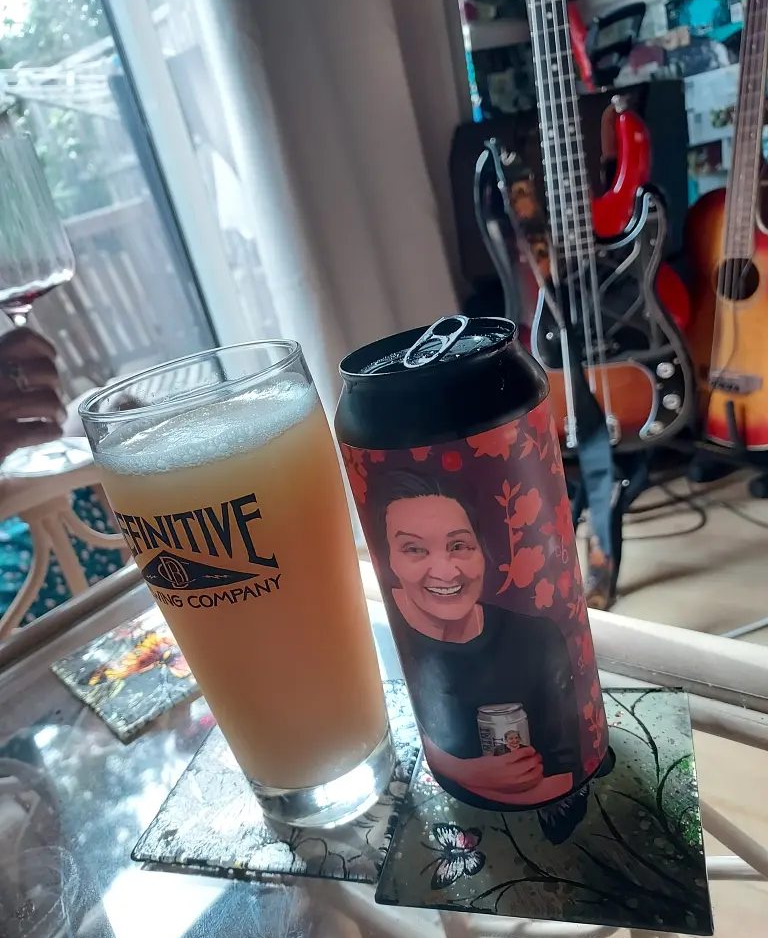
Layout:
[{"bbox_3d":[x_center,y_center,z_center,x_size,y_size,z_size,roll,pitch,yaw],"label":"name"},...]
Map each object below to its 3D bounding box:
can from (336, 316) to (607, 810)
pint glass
[{"bbox_3d":[0.031,0.034,0.237,0.066,0.158,0.066,-8,23,18],"label":"can"},{"bbox_3d":[-0.041,0.044,0.251,0.074,0.164,0.074,-2,25,29],"label":"pint glass"}]

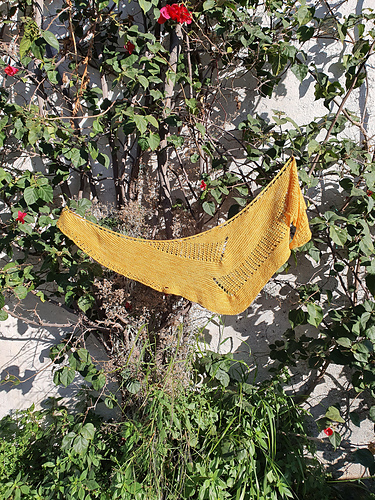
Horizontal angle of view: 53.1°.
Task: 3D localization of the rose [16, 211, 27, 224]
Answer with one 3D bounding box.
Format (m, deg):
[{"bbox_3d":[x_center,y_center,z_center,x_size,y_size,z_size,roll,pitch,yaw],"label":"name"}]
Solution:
[{"bbox_3d":[-0.832,-0.163,1.880,0.053,0.066,0.050,0,5,0],"label":"rose"}]

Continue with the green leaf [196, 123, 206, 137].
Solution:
[{"bbox_3d":[0.070,-0.603,1.880,0.050,0.070,0.025,0,4,0],"label":"green leaf"}]

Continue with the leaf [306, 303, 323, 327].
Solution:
[{"bbox_3d":[0.637,0.325,1.880,0.078,0.127,0.040,0,-15,0],"label":"leaf"}]

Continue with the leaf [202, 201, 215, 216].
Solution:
[{"bbox_3d":[0.112,-0.213,1.950,0.060,0.084,0.025,-27,-13,-7],"label":"leaf"}]

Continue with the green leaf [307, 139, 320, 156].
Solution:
[{"bbox_3d":[0.621,-0.505,1.850,0.064,0.092,0.030,14,-19,5],"label":"green leaf"}]

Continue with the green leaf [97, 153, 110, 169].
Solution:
[{"bbox_3d":[-0.419,-0.446,1.880,0.055,0.089,0.040,-24,-14,-6],"label":"green leaf"}]

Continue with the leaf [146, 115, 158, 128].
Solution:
[{"bbox_3d":[-0.170,-0.623,1.820,0.058,0.068,0.030,0,4,0],"label":"leaf"}]

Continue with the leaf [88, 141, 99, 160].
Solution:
[{"bbox_3d":[-0.463,-0.490,1.850,0.049,0.099,0.030,0,4,0],"label":"leaf"}]

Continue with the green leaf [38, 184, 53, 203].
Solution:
[{"bbox_3d":[-0.699,-0.276,1.850,0.071,0.105,0.030,-27,-18,-9],"label":"green leaf"}]

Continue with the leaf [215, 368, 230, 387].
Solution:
[{"bbox_3d":[0.171,0.621,1.830,0.078,0.088,0.035,0,4,0],"label":"leaf"}]

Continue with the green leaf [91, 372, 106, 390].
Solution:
[{"bbox_3d":[-0.460,0.685,1.950,0.075,0.095,0.030,11,-15,3],"label":"green leaf"}]

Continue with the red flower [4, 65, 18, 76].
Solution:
[{"bbox_3d":[-0.867,-0.884,1.850,0.069,0.059,0.055,0,4,0],"label":"red flower"}]

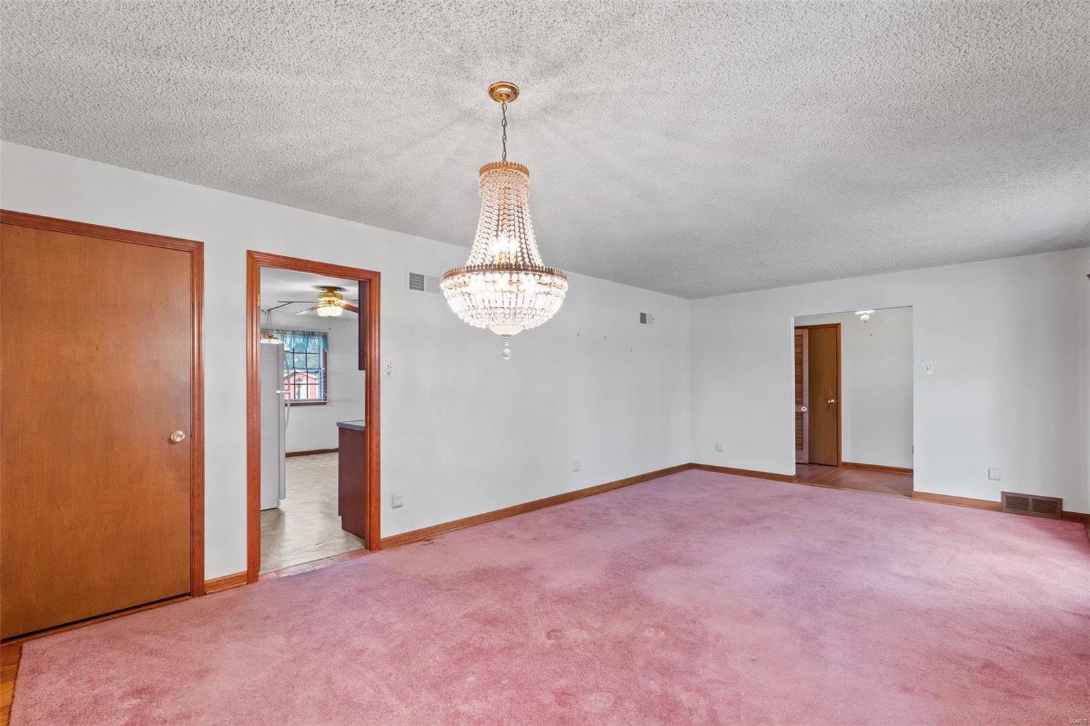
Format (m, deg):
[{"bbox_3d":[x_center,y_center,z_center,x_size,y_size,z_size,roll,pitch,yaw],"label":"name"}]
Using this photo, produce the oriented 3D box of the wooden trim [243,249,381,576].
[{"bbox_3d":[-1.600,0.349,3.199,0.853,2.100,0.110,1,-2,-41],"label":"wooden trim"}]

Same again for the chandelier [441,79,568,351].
[{"bbox_3d":[-0.161,-0.553,1.790,0.500,1.070,0.500,0,-1,0],"label":"chandelier"}]

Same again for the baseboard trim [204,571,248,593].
[{"bbox_3d":[-1.958,1.351,2.796,0.213,0.077,0.020,1,-2,-41],"label":"baseboard trim"}]

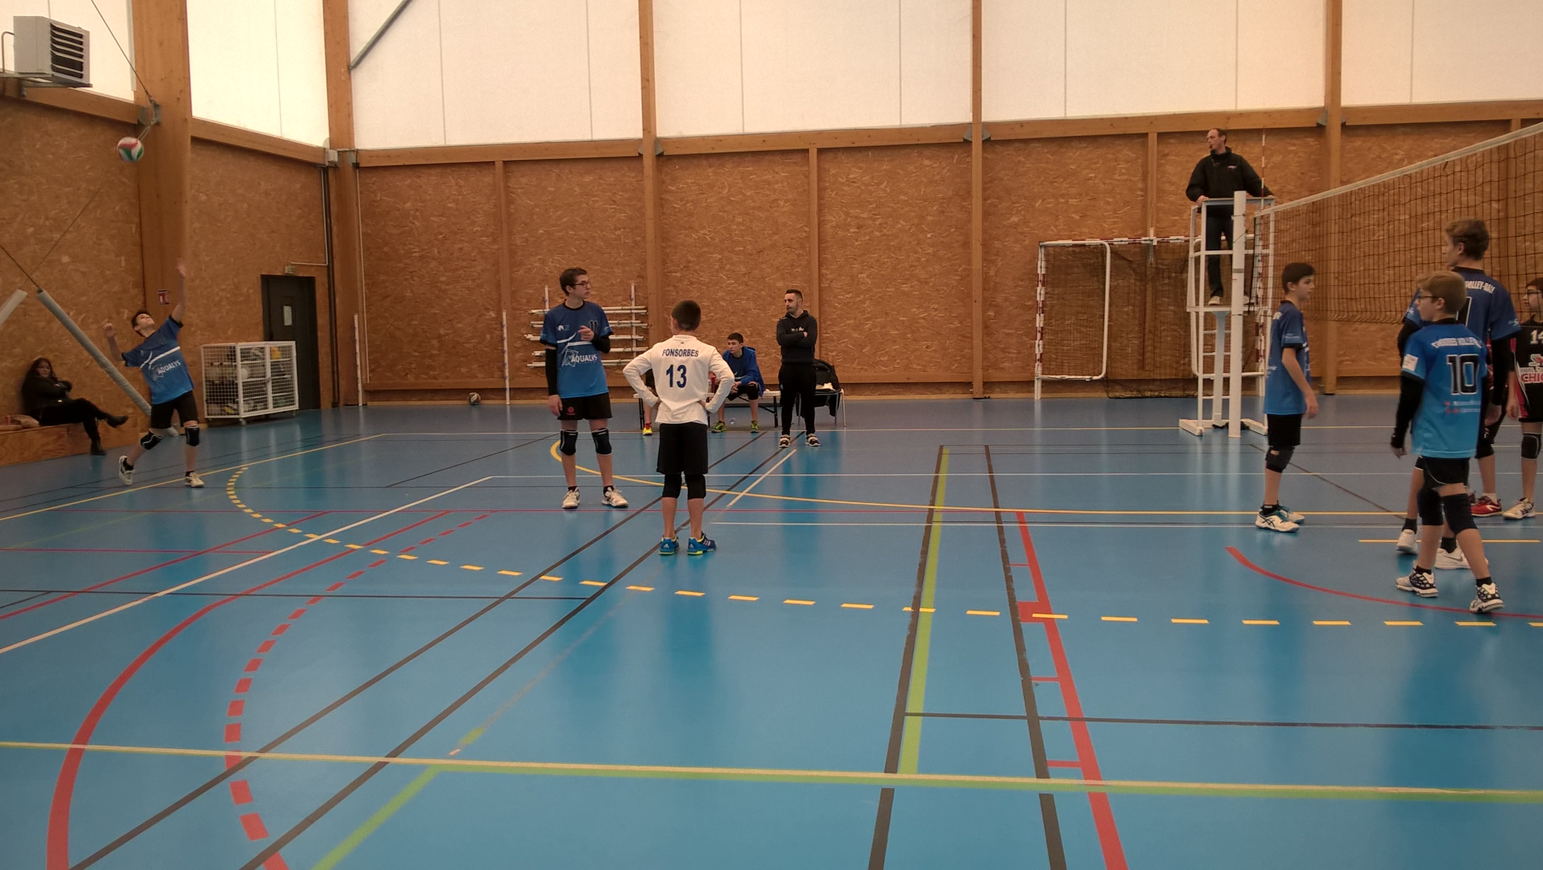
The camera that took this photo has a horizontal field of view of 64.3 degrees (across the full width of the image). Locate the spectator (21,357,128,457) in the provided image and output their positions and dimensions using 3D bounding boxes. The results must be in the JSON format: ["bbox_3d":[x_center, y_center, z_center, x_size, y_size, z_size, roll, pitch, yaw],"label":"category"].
[{"bbox_3d":[-7.738,-0.322,13.588,1.150,1.100,0.520,0,6,9],"label":"spectator"}]

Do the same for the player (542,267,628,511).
[{"bbox_3d":[-1.394,-0.365,9.182,0.620,1.780,0.400,-3,6,-16],"label":"player"}]

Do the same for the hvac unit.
[{"bbox_3d":[-7.722,-4.095,13.157,0.520,0.630,0.560,0,6,9],"label":"hvac unit"}]

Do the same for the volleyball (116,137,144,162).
[{"bbox_3d":[-5.586,-2.485,10.700,0.210,0.210,0.210,0,6,9],"label":"volleyball"}]

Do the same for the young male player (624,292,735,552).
[{"bbox_3d":[-0.538,-0.050,7.324,0.640,1.510,0.360,-1,6,0],"label":"young male player"}]

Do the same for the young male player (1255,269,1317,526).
[{"bbox_3d":[3.237,-0.251,7.689,0.400,1.650,0.450,2,6,27],"label":"young male player"}]

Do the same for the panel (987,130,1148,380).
[{"bbox_3d":[4.508,-2.709,18.935,2.480,3.750,0.060,0,6,9],"label":"panel"}]

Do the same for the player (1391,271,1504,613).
[{"bbox_3d":[3.128,0.012,5.718,0.460,1.530,0.460,-3,6,-16],"label":"player"}]

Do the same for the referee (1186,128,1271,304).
[{"bbox_3d":[4.833,-2.298,13.046,0.850,1.850,0.480,2,7,32],"label":"referee"}]

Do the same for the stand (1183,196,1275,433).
[{"bbox_3d":[4.916,-1.267,13.324,0.800,2.500,1.050,0,6,9],"label":"stand"}]

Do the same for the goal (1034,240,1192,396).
[{"bbox_3d":[5.634,-1.748,18.320,3.200,2.400,0.700,0,6,9],"label":"goal"}]

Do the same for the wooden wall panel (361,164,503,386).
[{"bbox_3d":[-5.590,-2.644,20.259,2.450,3.630,0.060,0,6,9],"label":"wooden wall panel"}]

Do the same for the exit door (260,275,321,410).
[{"bbox_3d":[-7.535,-1.405,19.338,0.100,2.150,1.570,0,6,9],"label":"exit door"}]

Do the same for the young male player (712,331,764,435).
[{"bbox_3d":[-0.417,-0.659,14.934,0.580,1.200,0.760,1,6,19],"label":"young male player"}]

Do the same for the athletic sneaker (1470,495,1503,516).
[{"bbox_3d":[4.620,0.451,7.991,0.270,0.120,0.100,0,6,8],"label":"athletic sneaker"}]

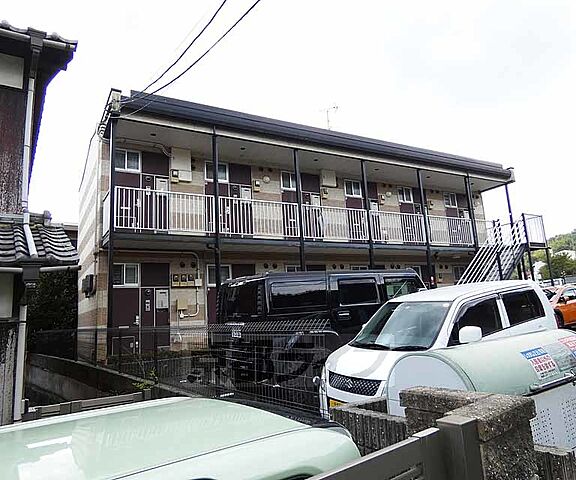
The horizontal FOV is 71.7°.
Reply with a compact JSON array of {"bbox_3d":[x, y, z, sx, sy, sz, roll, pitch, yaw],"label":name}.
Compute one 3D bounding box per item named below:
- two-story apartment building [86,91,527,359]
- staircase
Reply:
[{"bbox_3d":[0.872,0.641,16.949,16.632,7.155,8.775,2,-11,-30],"label":"two-story apartment building"},{"bbox_3d":[7.498,1.232,15.097,4.263,4.496,1.299,2,-11,-29],"label":"staircase"}]

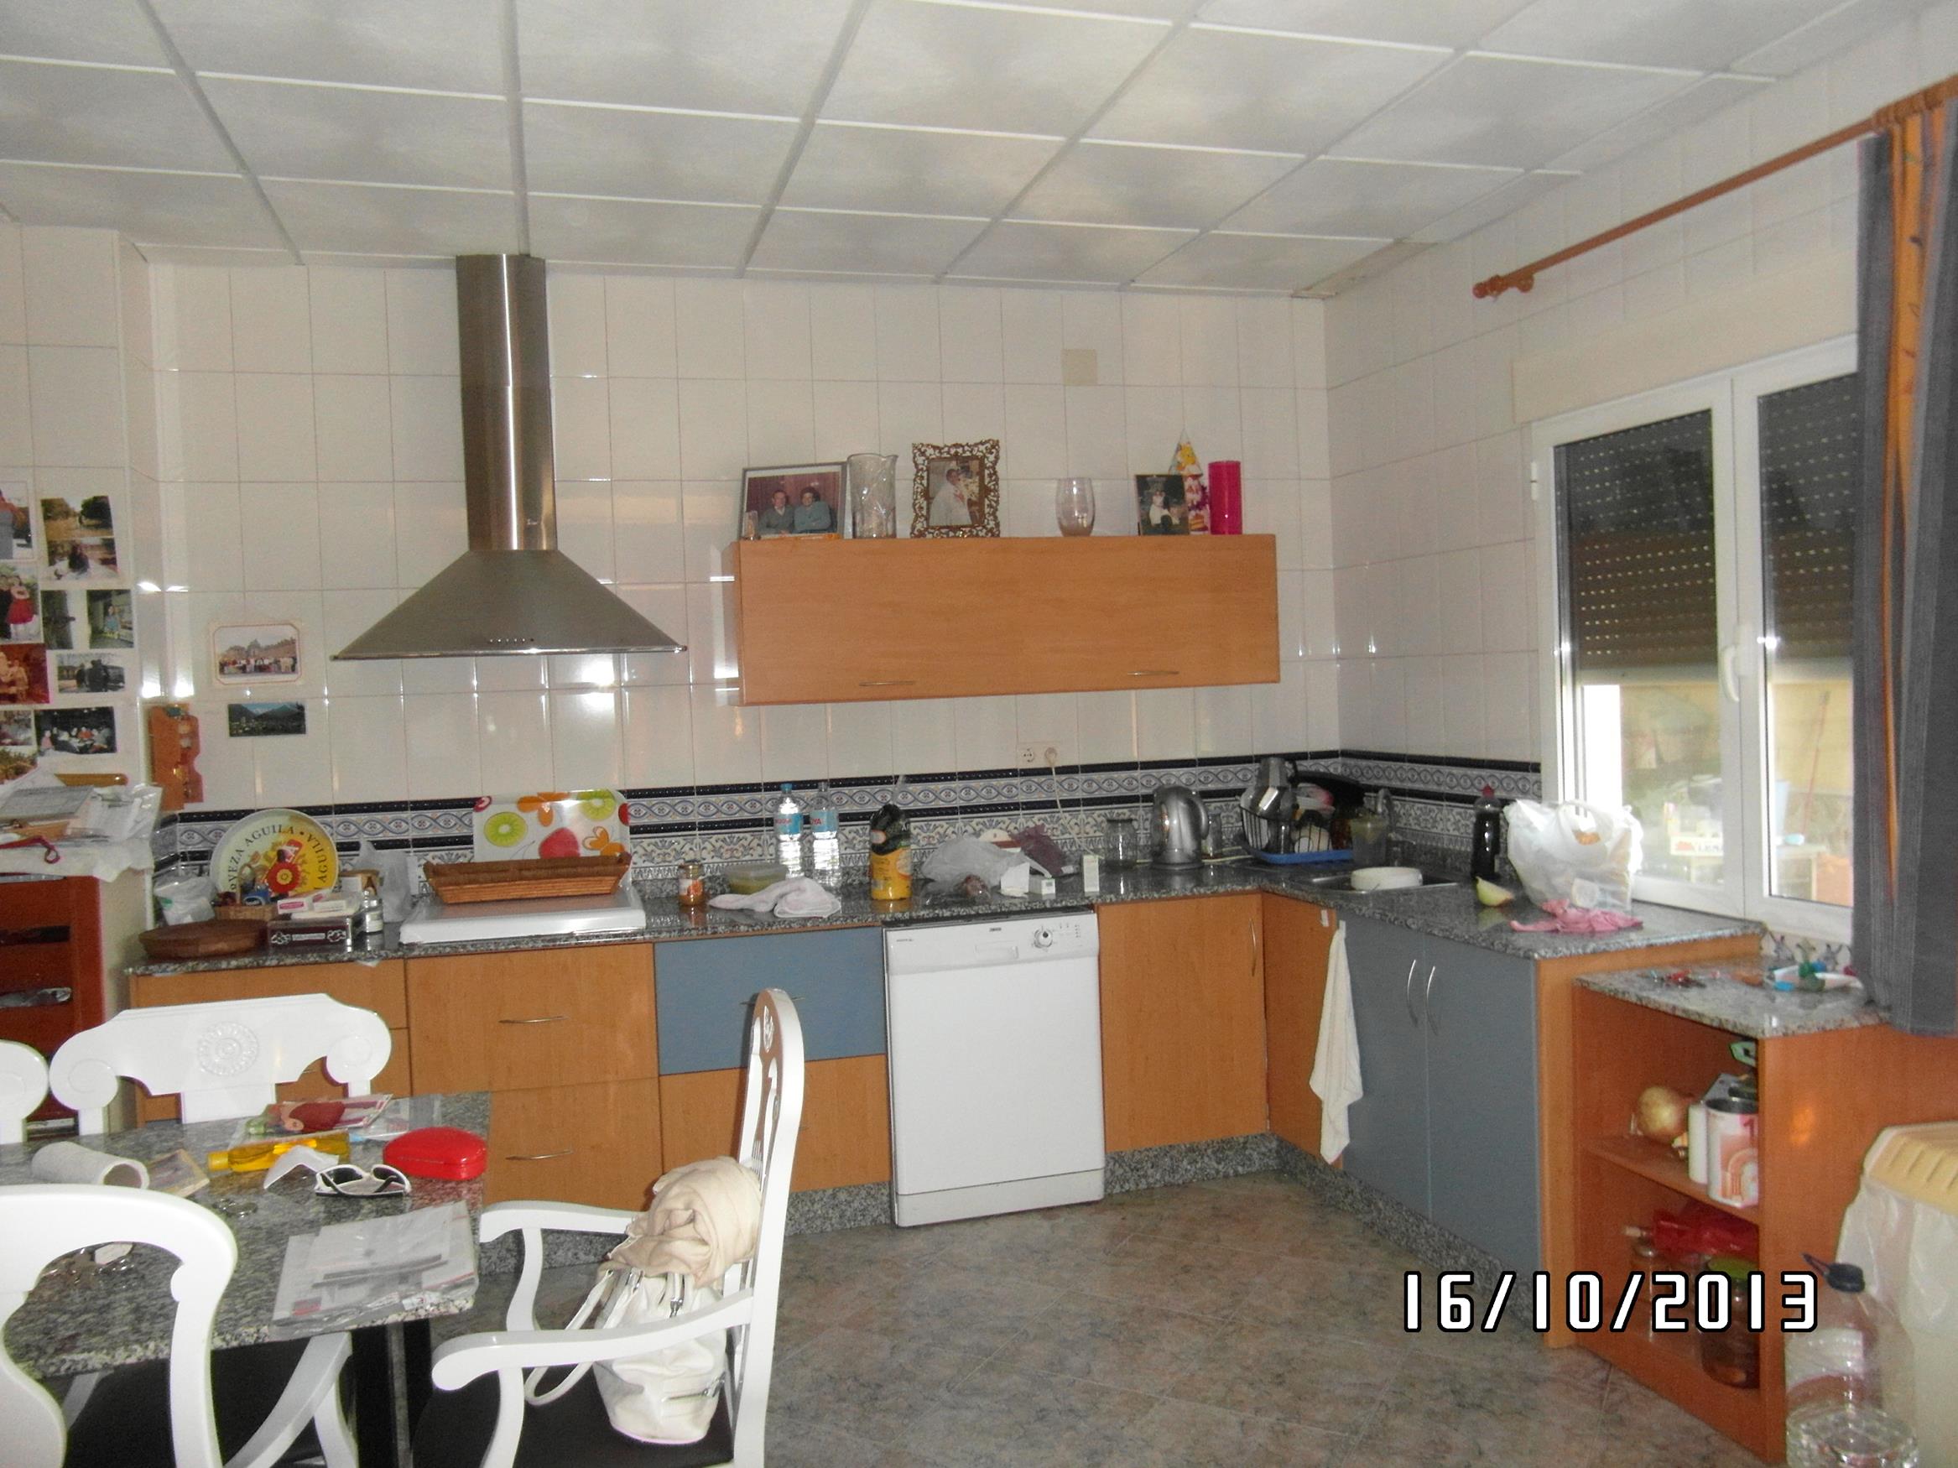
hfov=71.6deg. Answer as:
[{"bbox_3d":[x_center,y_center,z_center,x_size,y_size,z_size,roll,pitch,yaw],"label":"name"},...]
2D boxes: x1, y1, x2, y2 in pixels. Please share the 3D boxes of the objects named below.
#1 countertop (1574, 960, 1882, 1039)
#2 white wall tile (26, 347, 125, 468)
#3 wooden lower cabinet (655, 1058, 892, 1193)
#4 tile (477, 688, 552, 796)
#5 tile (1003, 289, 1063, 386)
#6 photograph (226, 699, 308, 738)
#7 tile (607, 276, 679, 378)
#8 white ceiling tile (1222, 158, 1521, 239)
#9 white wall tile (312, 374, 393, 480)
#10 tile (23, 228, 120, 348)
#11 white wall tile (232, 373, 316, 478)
[{"bbox_3d":[1.632,0.529,2.794,0.590,0.024,0.450,-3,4,-20],"label":"countertop"},{"bbox_3d":[-2.195,-0.797,3.310,0.200,0.300,0.010,-3,3,-15],"label":"white wall tile"},{"bbox_3d":[-0.595,1.022,3.817,0.597,0.353,0.580,-3,3,-15],"label":"wooden lower cabinet"},{"bbox_3d":[-1.341,0.024,3.958,0.200,0.300,0.010,-3,4,-13],"label":"tile"},{"bbox_3d":[0.175,-1.246,4.252,0.200,0.300,0.010,-3,4,-13],"label":"tile"},{"bbox_3d":[-1.934,-0.037,3.689,0.195,0.092,0.012,-3,3,-15],"label":"photograph"},{"bbox_3d":[-0.991,-1.191,3.975,0.200,0.300,0.010,-3,4,-13],"label":"tile"},{"bbox_3d":[0.995,-1.390,3.536,0.585,0.015,0.585,-3,3,-15],"label":"white ceiling tile"},{"bbox_3d":[-1.759,-0.855,3.810,0.200,0.300,0.010,-3,4,-13],"label":"white wall tile"},{"bbox_3d":[-2.280,-1.120,3.403,0.200,0.300,0.010,-3,3,-13],"label":"tile"},{"bbox_3d":[-1.921,-0.832,3.712,0.200,0.300,0.010,-3,3,-15],"label":"white wall tile"}]

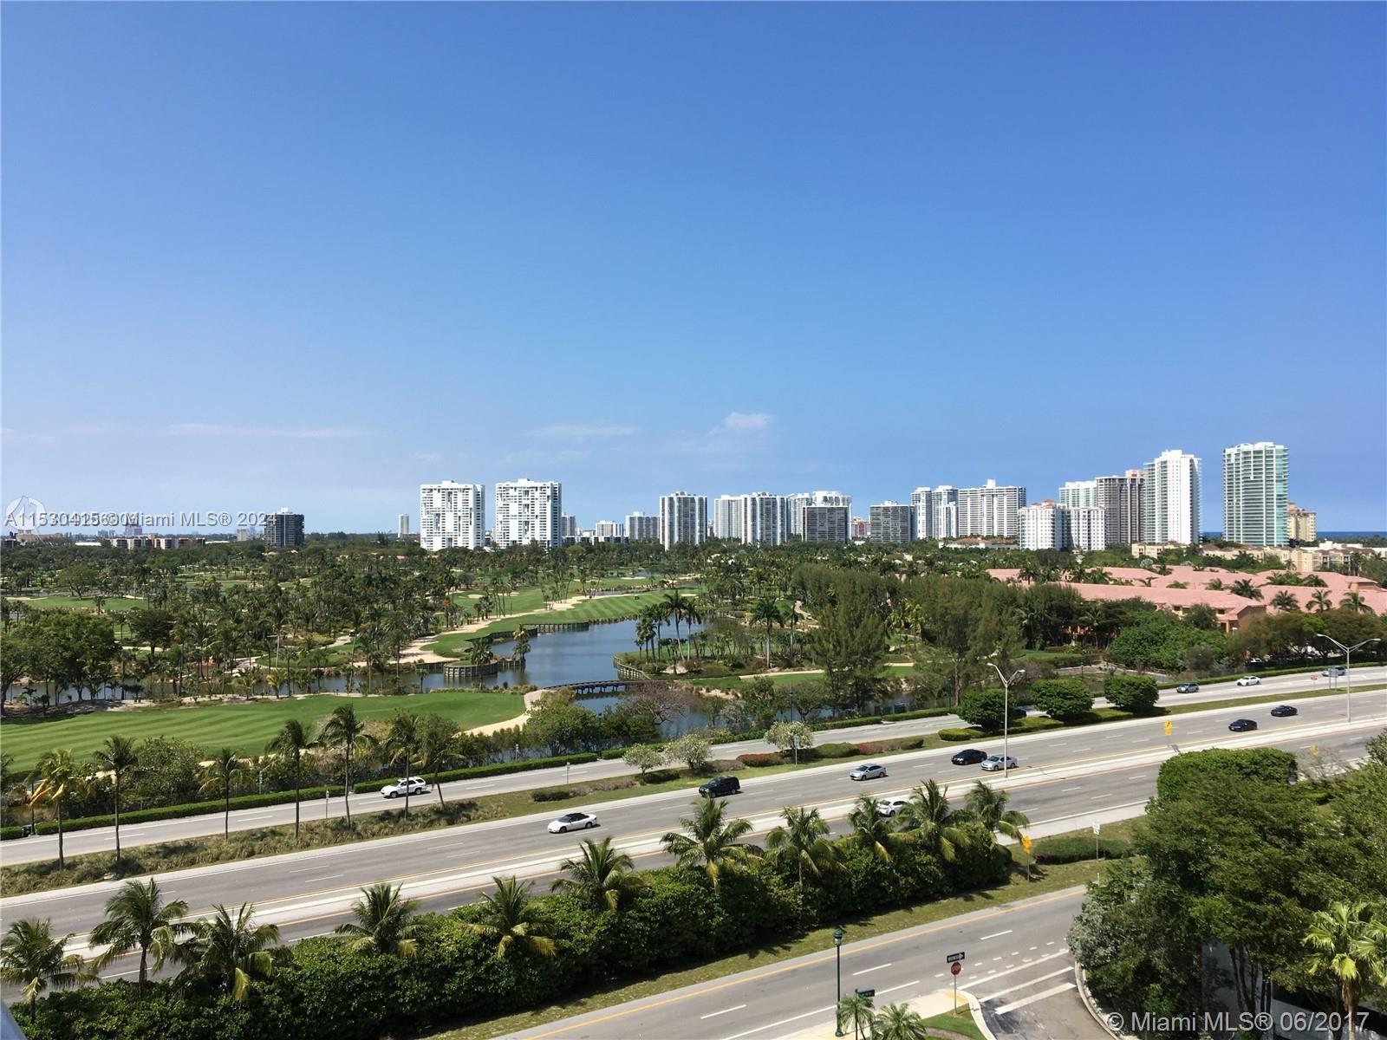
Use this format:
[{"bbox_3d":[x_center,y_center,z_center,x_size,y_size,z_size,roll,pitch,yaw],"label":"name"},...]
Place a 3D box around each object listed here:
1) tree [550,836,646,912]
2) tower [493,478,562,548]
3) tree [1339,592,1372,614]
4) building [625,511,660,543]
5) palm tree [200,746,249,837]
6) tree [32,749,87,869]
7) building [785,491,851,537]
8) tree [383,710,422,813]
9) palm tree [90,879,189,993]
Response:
[{"bbox_3d":[-6.466,25.875,79.700,6.400,8.269,6.200,0,0,0],"label":"tree"},{"bbox_3d":[-160.706,-0.738,1130.000,59.000,77.559,23.000,0,0,19],"label":"tower"},{"bbox_3d":[153.850,23.870,269.820,7.000,13.740,7.000,0,0,0],"label":"tree"},{"bbox_3d":[-74.691,17.285,1719.916,48.000,54.000,24.000,0,-1,-12],"label":"building"},{"bbox_3d":[-44.287,25.897,109.800,4.600,8.685,4.600,0,0,-22],"label":"palm tree"},{"bbox_3d":[-53.530,24.470,98.020,4.400,9.820,4.400,0,0,0],"label":"tree"},{"bbox_3d":[162.494,2.551,1520.034,78.000,79.000,38.000,0,-1,0],"label":"building"},{"bbox_3d":[-29.443,24.698,117.988,4.100,10.800,4.100,0,-1,0],"label":"tree"},{"bbox_3d":[-29.370,24.426,62.032,5.170,10.360,5.170,0,-1,0],"label":"palm tree"}]

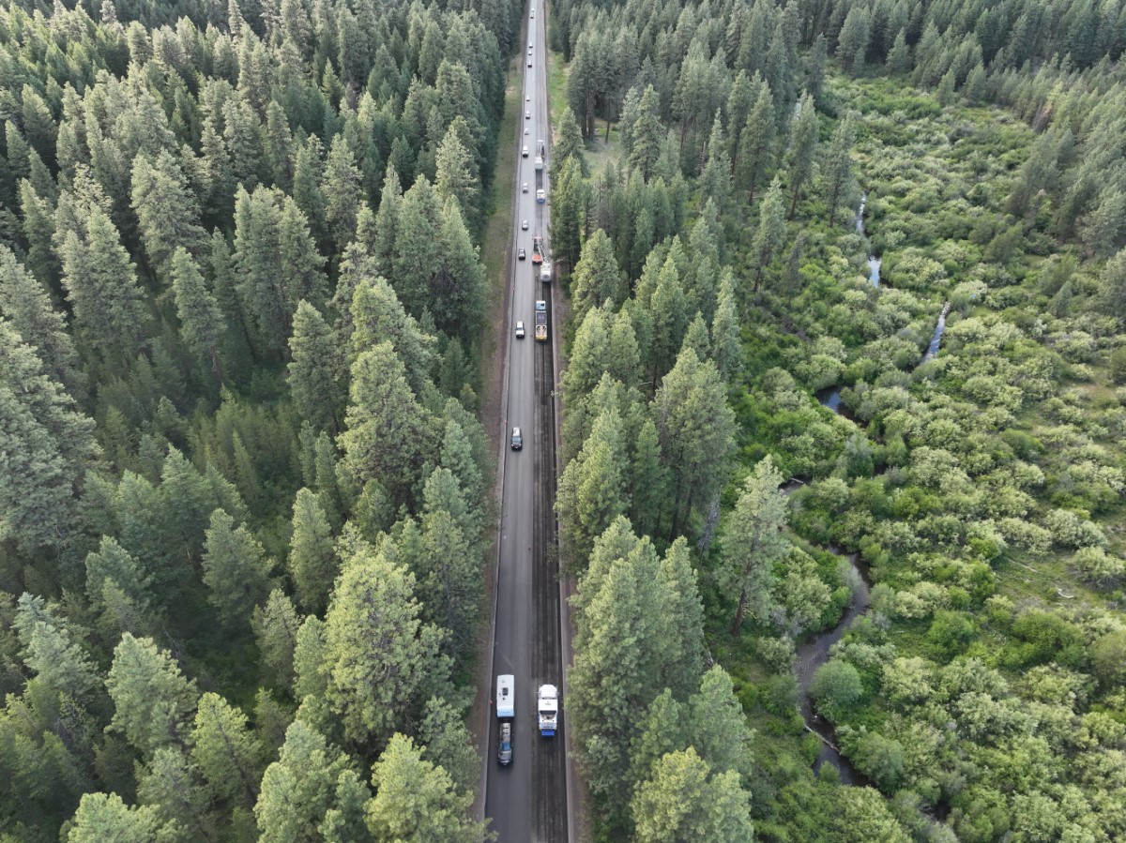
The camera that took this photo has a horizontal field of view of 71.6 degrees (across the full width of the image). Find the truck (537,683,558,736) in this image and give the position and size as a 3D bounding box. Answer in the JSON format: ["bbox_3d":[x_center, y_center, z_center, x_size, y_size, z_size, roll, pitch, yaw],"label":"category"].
[{"bbox_3d":[-2.041,39.178,106.669,2.600,3.100,7.260,-1,36,-1],"label":"truck"}]

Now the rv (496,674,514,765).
[{"bbox_3d":[-7.679,40.189,105.300,2.350,3.050,12.180,-2,36,-3],"label":"rv"}]

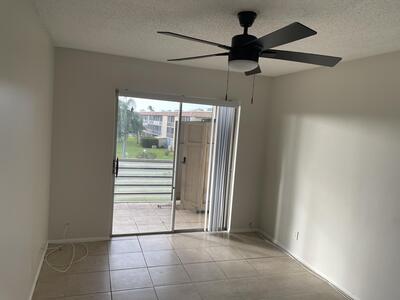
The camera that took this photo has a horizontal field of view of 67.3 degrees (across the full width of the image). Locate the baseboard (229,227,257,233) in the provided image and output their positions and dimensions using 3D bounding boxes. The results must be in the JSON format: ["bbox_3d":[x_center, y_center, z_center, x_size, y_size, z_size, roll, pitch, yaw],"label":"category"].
[{"bbox_3d":[0.714,1.276,4.752,0.490,0.055,0.017,2,6,-19],"label":"baseboard"}]

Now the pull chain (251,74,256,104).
[{"bbox_3d":[0.395,-0.459,2.195,0.015,0.250,0.015,2,6,-19],"label":"pull chain"}]

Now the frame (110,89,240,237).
[{"bbox_3d":[-0.310,0.256,4.335,1.780,1.980,0.110,2,6,-19],"label":"frame"}]

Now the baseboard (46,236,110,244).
[{"bbox_3d":[-1.573,1.182,3.960,0.740,0.055,0.017,2,6,-19],"label":"baseboard"}]

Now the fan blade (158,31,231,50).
[{"bbox_3d":[-0.002,-0.682,1.888,0.525,0.022,0.131,0,19,-38],"label":"fan blade"}]

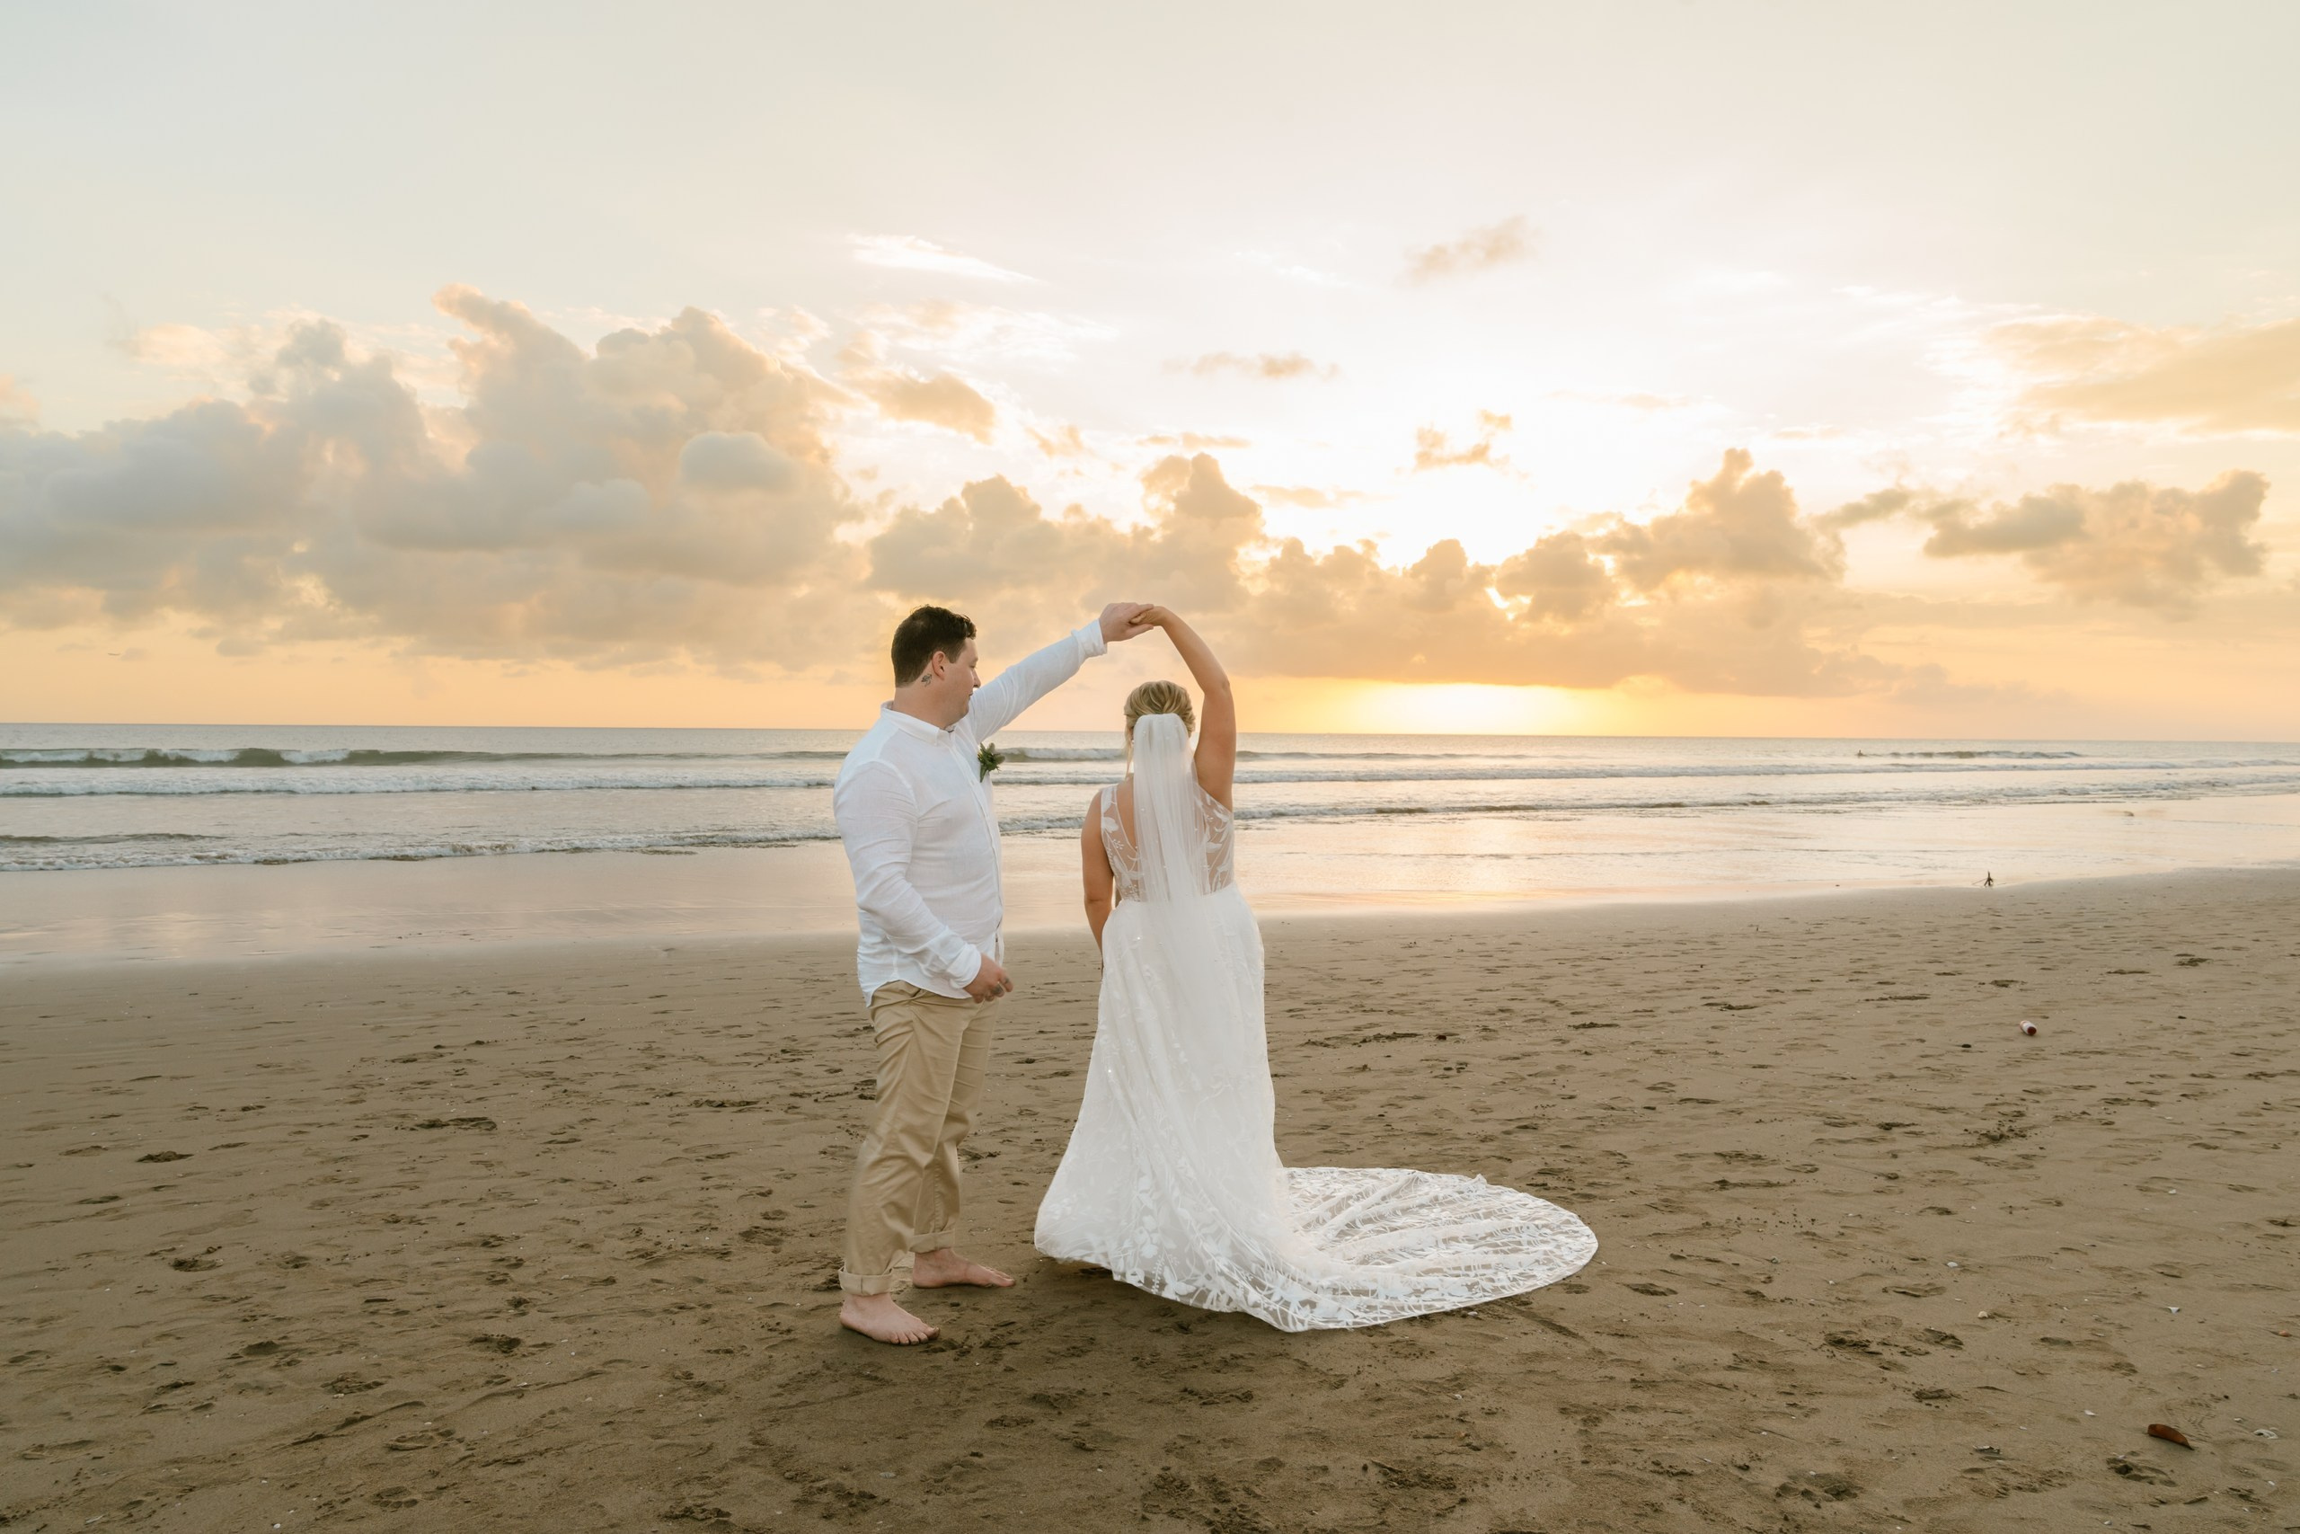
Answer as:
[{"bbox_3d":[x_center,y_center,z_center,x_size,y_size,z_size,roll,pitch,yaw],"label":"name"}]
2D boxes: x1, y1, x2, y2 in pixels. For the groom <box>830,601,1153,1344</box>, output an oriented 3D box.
[{"bbox_3d":[-0.410,0.477,4.090,0.720,1.810,0.620,1,1,17],"label":"groom"}]

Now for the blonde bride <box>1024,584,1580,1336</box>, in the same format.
[{"bbox_3d":[0.480,0.472,4.540,1.600,1.810,1.200,0,1,-10],"label":"blonde bride"}]

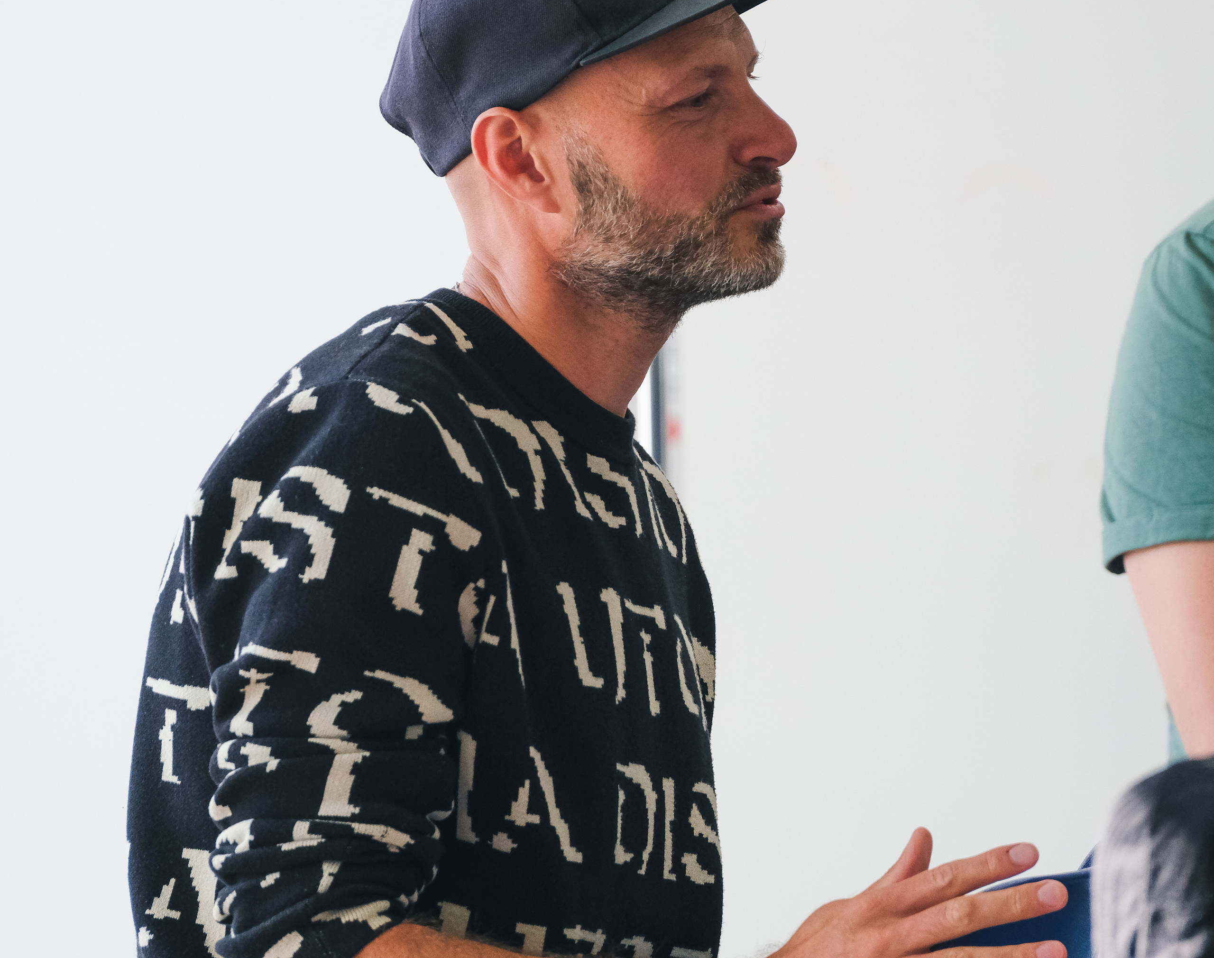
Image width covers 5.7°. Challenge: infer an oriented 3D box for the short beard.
[{"bbox_3d":[0.039,-0.137,6.600,0.116,0.108,0.140,-8,0,18],"label":"short beard"}]

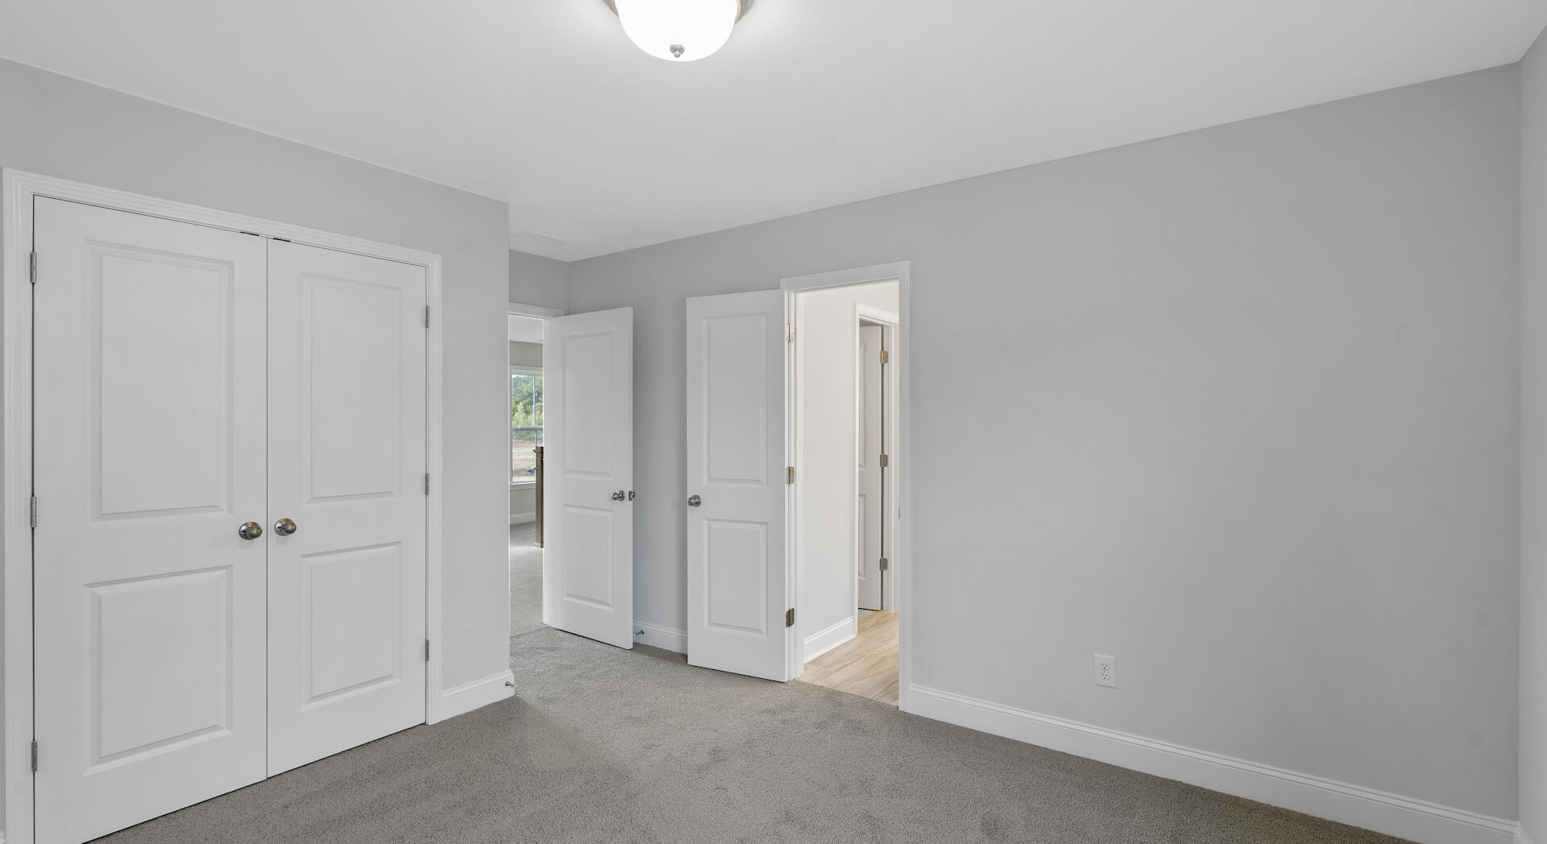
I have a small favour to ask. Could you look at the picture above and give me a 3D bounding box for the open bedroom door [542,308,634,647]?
[{"bbox_3d":[-1.150,0.323,4.311,0.762,2.025,0.042,0,0,36],"label":"open bedroom door"}]

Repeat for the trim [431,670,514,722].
[{"bbox_3d":[-1.407,1.296,3.281,0.018,0.131,0.376,0,0,35],"label":"trim"}]

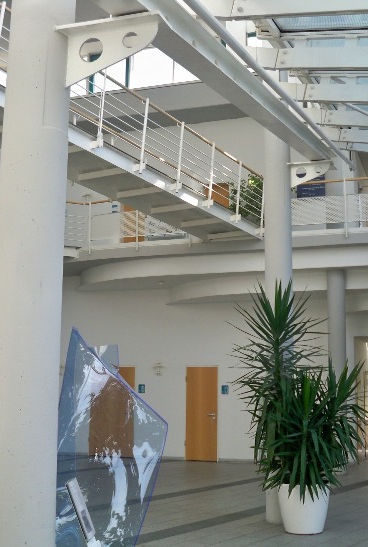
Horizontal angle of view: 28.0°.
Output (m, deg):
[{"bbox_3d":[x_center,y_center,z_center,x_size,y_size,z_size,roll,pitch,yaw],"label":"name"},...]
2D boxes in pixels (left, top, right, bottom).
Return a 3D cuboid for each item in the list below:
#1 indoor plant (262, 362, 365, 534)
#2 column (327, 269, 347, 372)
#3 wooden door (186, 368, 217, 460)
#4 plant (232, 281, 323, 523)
[{"bbox_3d":[1.495,2.038,8.740,1.200,1.930,1.150,0,-9,0],"label":"indoor plant"},{"bbox_3d":[3.006,1.904,14.535,0.360,4.030,0.360,0,-9,0],"label":"column"},{"bbox_3d":[0.406,3.214,16.855,0.760,2.130,0.080,-2,-9,18],"label":"wooden door"},{"bbox_3d":[1.118,1.577,8.945,1.120,2.900,1.100,0,-9,0],"label":"plant"}]

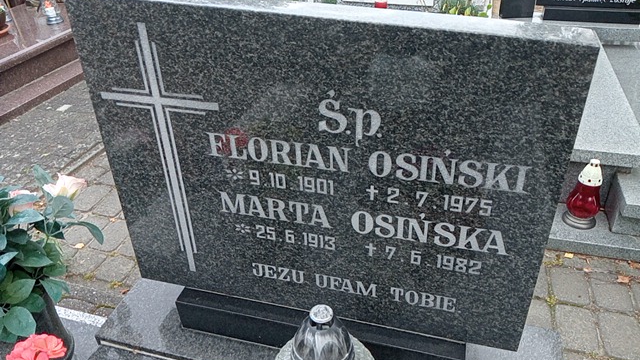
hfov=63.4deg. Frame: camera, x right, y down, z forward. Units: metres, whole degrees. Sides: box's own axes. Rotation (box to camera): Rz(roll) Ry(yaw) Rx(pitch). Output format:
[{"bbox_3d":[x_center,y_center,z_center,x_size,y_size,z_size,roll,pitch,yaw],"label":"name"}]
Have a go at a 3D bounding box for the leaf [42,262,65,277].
[{"bbox_3d":[-0.545,0.184,1.062,0.048,0.020,0.036,-21,37,-28],"label":"leaf"}]

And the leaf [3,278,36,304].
[{"bbox_3d":[-0.503,0.187,0.870,0.037,0.014,0.057,44,55,11],"label":"leaf"}]

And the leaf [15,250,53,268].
[{"bbox_3d":[-0.485,0.135,0.880,0.057,0.014,0.038,2,48,-8],"label":"leaf"}]

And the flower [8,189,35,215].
[{"bbox_3d":[-0.618,0.044,1.069,0.056,0.046,0.056,-22,37,-29],"label":"flower"}]

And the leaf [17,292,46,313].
[{"bbox_3d":[-0.501,0.213,0.900,0.048,0.015,0.036,28,55,-2],"label":"leaf"}]

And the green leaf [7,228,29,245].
[{"bbox_3d":[-0.525,0.098,0.900,0.043,0.013,0.030,21,50,5],"label":"green leaf"}]

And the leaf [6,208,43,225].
[{"bbox_3d":[-0.585,0.072,1.024,0.074,0.018,0.040,-22,38,-29],"label":"leaf"}]

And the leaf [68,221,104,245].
[{"bbox_3d":[-0.459,0.103,1.018,0.068,0.030,0.037,-18,36,-25],"label":"leaf"}]

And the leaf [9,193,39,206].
[{"bbox_3d":[-0.596,0.039,1.037,0.058,0.018,0.036,-22,37,-29],"label":"leaf"}]

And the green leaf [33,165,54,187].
[{"bbox_3d":[-0.557,-0.005,1.043,0.040,0.045,0.027,-20,37,-27],"label":"green leaf"}]

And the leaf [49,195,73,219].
[{"bbox_3d":[-0.439,0.046,0.880,0.035,0.014,0.044,35,67,-12],"label":"leaf"}]

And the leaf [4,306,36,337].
[{"bbox_3d":[-0.515,0.243,0.890,0.058,0.014,0.043,34,55,-1],"label":"leaf"}]

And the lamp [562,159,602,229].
[{"bbox_3d":[0.923,0.044,1.783,0.118,0.245,0.118,17,37,27],"label":"lamp"}]

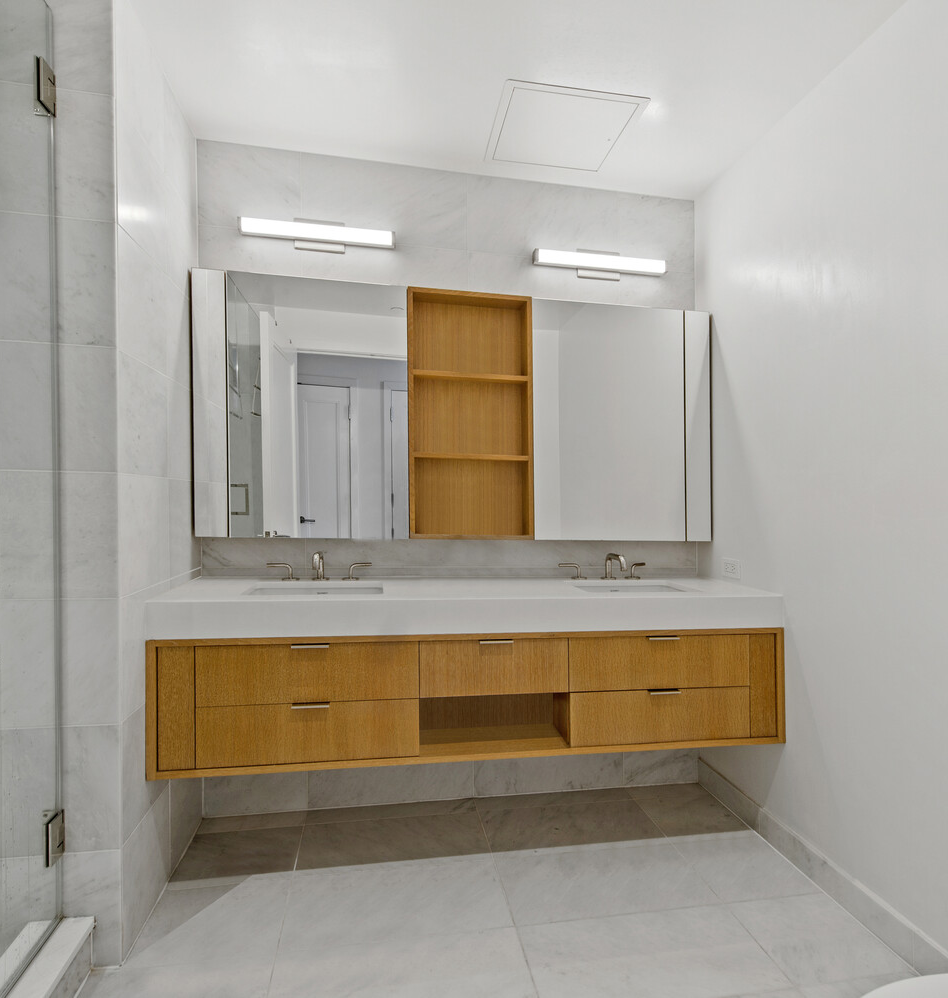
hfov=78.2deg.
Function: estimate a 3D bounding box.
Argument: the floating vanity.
[{"bbox_3d":[0.022,0.541,2.000,1.935,0.484,0.512,0,0,-10],"label":"floating vanity"}]

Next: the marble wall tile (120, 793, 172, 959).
[{"bbox_3d":[-0.890,0.996,1.584,0.012,0.285,0.340,0,0,-10],"label":"marble wall tile"}]

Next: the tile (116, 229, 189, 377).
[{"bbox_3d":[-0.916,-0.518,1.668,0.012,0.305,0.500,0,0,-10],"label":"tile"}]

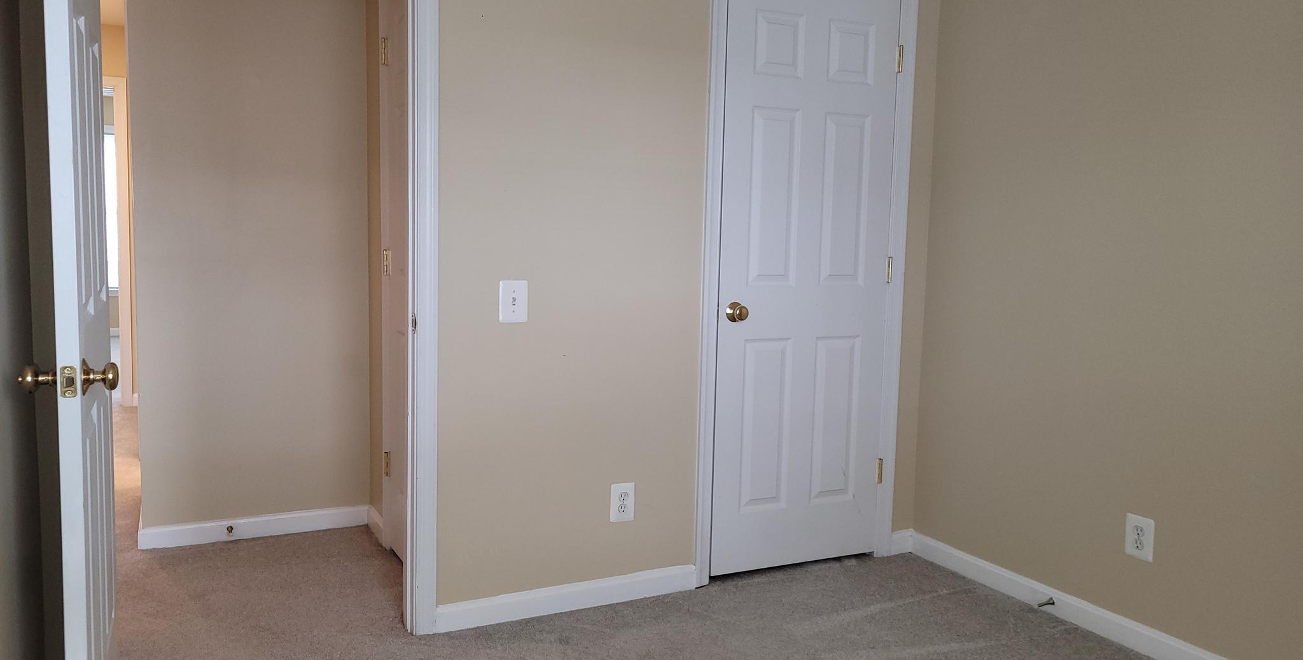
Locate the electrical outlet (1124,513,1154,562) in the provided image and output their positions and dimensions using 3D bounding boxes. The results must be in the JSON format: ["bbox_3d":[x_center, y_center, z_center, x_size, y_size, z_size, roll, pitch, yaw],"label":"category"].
[{"bbox_3d":[1.431,0.613,2.877,0.010,0.124,0.083,-2,6,-27],"label":"electrical outlet"}]

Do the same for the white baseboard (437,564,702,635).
[{"bbox_3d":[-0.243,0.851,3.107,0.884,0.083,0.015,-2,6,-27],"label":"white baseboard"}]

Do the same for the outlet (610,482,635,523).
[{"bbox_3d":[-0.089,0.558,3.155,0.081,0.125,0.010,-2,6,-27],"label":"outlet"}]

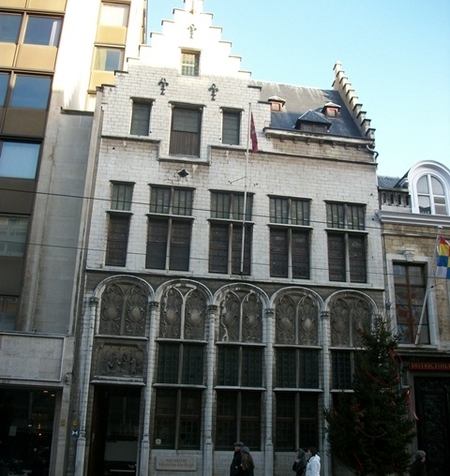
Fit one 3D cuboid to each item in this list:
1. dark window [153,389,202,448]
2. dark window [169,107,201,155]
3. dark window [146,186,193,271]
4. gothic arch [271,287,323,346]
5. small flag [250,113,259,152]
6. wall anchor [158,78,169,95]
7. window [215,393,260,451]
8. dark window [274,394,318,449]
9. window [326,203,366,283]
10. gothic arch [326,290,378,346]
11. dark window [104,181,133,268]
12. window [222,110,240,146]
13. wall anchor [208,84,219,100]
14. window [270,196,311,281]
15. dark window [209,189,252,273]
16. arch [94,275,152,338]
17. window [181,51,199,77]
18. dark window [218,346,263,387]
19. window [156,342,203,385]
[{"bbox_3d":[-1.493,5.771,17.722,1.526,1.846,0.200,4,-19,-7],"label":"dark window"},{"bbox_3d":[-1.456,-4.007,20.773,1.158,2.098,0.200,4,-19,-7],"label":"dark window"},{"bbox_3d":[-1.922,-0.354,19.504,1.533,3.081,0.200,4,-19,-7],"label":"dark window"},{"bbox_3d":[2.247,2.484,17.535,1.583,1.776,0.350,4,-19,-8],"label":"gothic arch"},{"bbox_3d":[1.021,-3.601,18.938,0.250,1.439,0.300,4,-19,-8],"label":"small flag"},{"bbox_3d":[-2.138,-5.269,19.290,0.311,0.572,0.080,4,-19,-8],"label":"wall anchor"},{"bbox_3d":[0.427,5.601,17.049,1.418,1.795,0.250,4,-19,-8],"label":"window"},{"bbox_3d":[2.140,5.510,16.669,1.321,1.677,0.150,4,-19,-8],"label":"dark window"},{"bbox_3d":[4.280,0.132,19.368,1.387,2.928,0.280,4,-19,-8],"label":"window"},{"bbox_3d":[4.272,2.706,18.524,1.834,1.918,0.350,4,-19,-8],"label":"gothic arch"},{"bbox_3d":[-3.659,-0.487,19.278,0.734,3.048,0.200,4,-19,-7],"label":"dark window"},{"bbox_3d":[0.256,-4.201,21.102,0.685,1.465,0.200,4,-19,-7],"label":"window"},{"bbox_3d":[-0.404,-5.124,19.530,0.328,0.575,0.080,4,-19,-8],"label":"wall anchor"},{"bbox_3d":[2.128,-0.035,18.413,1.355,2.707,0.200,4,-19,-8],"label":"window"},{"bbox_3d":[0.219,-0.195,18.829,1.475,2.954,0.280,4,-19,-8],"label":"dark window"},{"bbox_3d":[-3.343,2.238,18.402,1.831,2.083,0.350,4,-19,-7],"label":"arch"},{"bbox_3d":[-1.275,-6.274,19.939,0.594,0.917,0.200,4,-19,-8],"label":"window"},{"bbox_3d":[0.452,3.889,16.914,1.385,1.205,0.150,4,-19,-8],"label":"dark window"},{"bbox_3d":[-1.376,3.917,17.314,1.480,1.328,0.250,4,-19,-8],"label":"window"}]

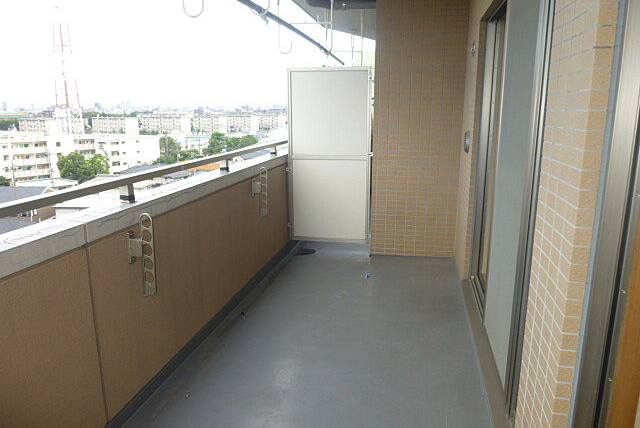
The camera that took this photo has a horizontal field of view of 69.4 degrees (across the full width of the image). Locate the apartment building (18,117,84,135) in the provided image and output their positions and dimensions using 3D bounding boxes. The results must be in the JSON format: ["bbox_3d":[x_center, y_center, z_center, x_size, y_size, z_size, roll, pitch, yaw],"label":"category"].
[{"bbox_3d":[-149.782,-45.034,256.003,34.000,14.000,13.000,5,14,23],"label":"apartment building"}]

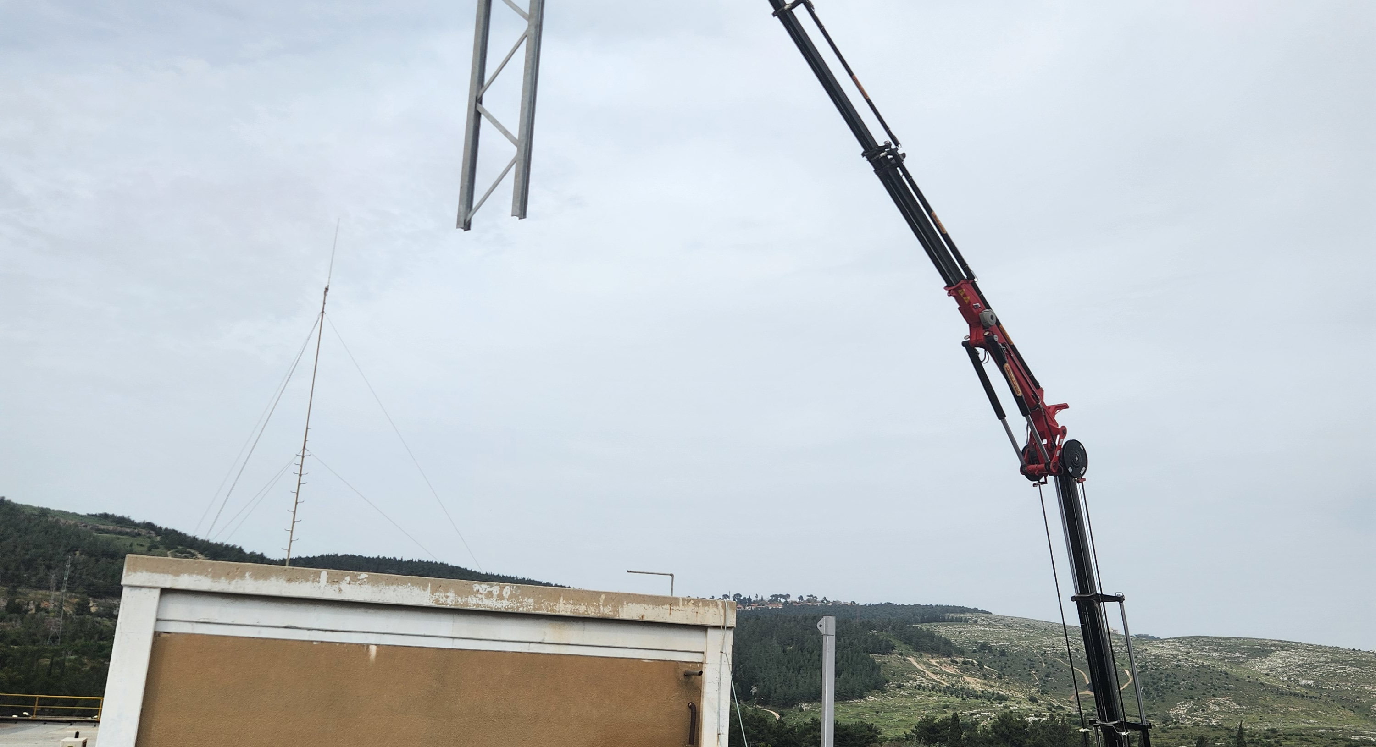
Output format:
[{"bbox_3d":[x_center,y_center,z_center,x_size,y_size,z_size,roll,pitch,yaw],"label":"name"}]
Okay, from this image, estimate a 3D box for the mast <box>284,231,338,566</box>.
[{"bbox_3d":[-11.921,1.060,38.630,0.400,12.557,0.300,8,-16,-17],"label":"mast"}]

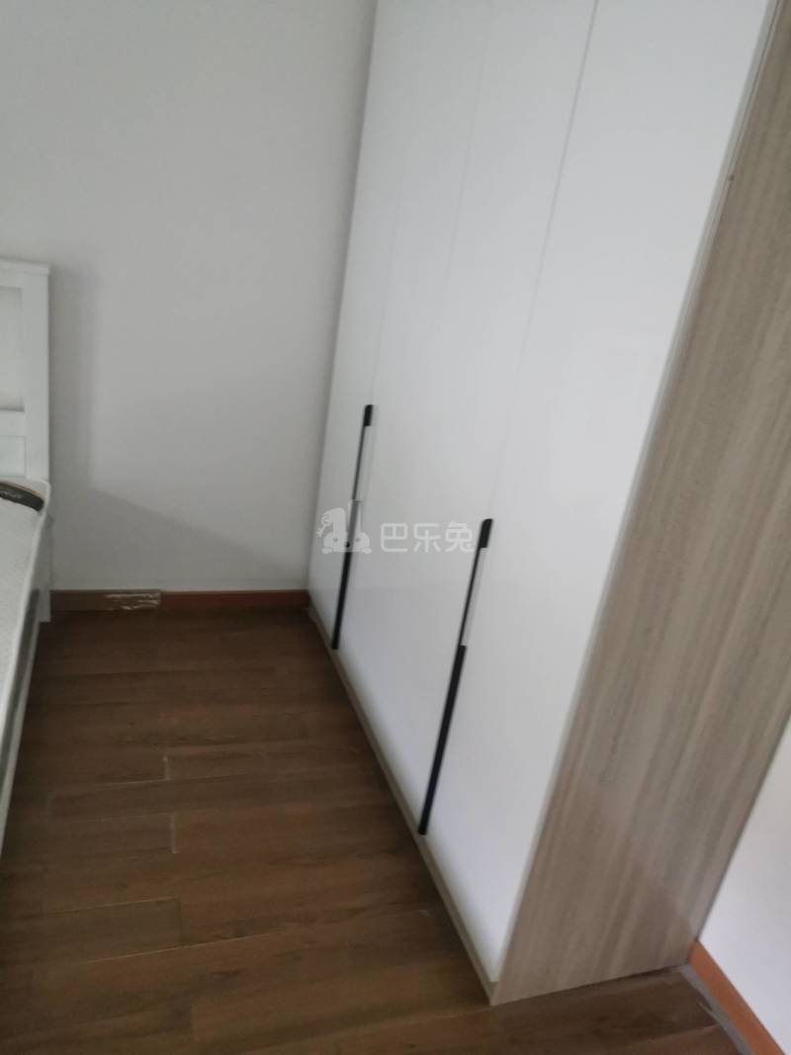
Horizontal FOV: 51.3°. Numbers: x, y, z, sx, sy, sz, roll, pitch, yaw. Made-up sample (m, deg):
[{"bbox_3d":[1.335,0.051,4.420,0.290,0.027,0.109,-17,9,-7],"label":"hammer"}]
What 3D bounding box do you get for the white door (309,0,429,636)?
[{"bbox_3d":[-0.105,-0.661,2.737,0.040,2.209,0.457,0,23,-20],"label":"white door"}]

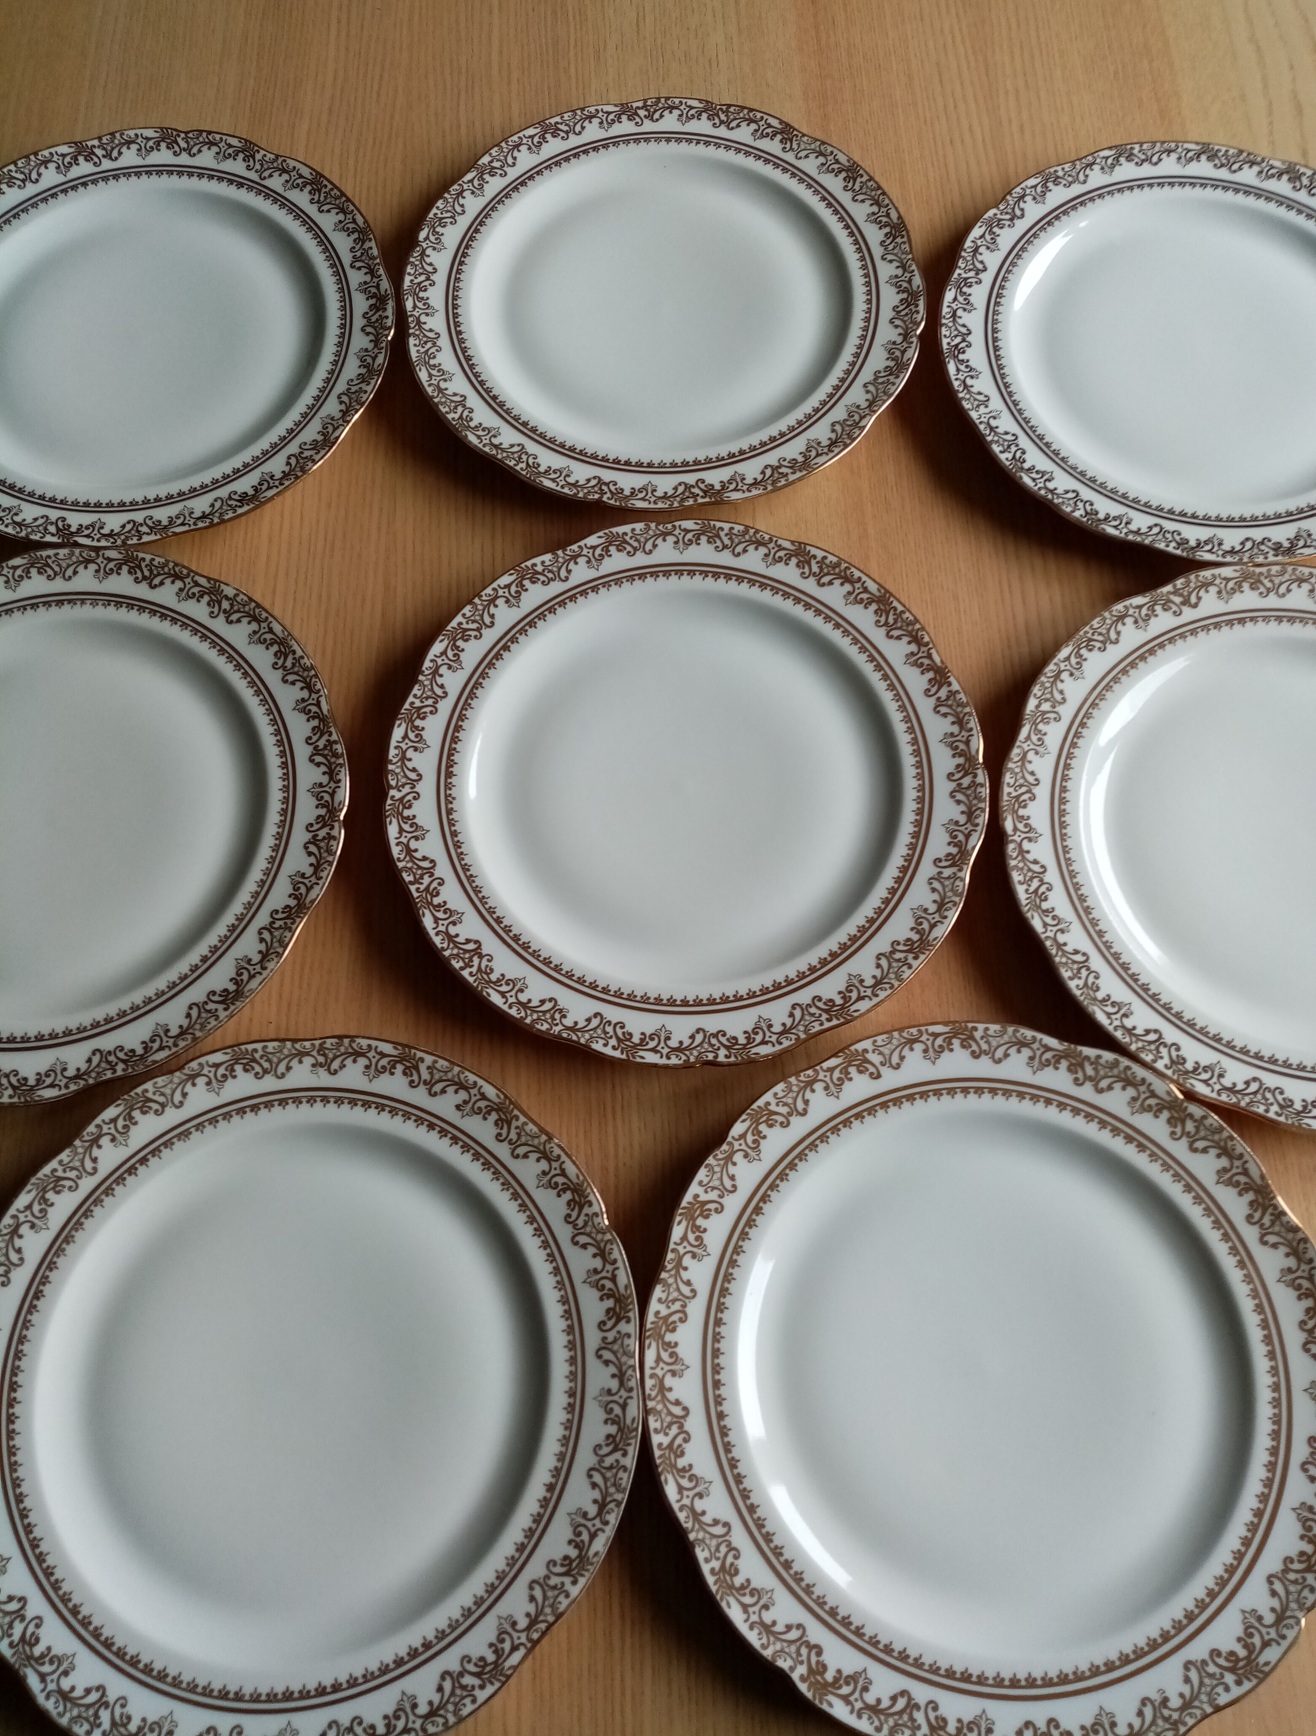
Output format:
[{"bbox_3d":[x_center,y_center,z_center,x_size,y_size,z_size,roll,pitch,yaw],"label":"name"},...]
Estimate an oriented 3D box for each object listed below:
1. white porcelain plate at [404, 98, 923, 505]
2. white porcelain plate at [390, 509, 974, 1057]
[{"bbox_3d":[0.003,-0.288,0.676,0.264,0.024,0.264,0,70,0],"label":"white porcelain plate"},{"bbox_3d":[0.012,-0.038,0.585,0.264,0.024,0.264,0,70,0],"label":"white porcelain plate"}]

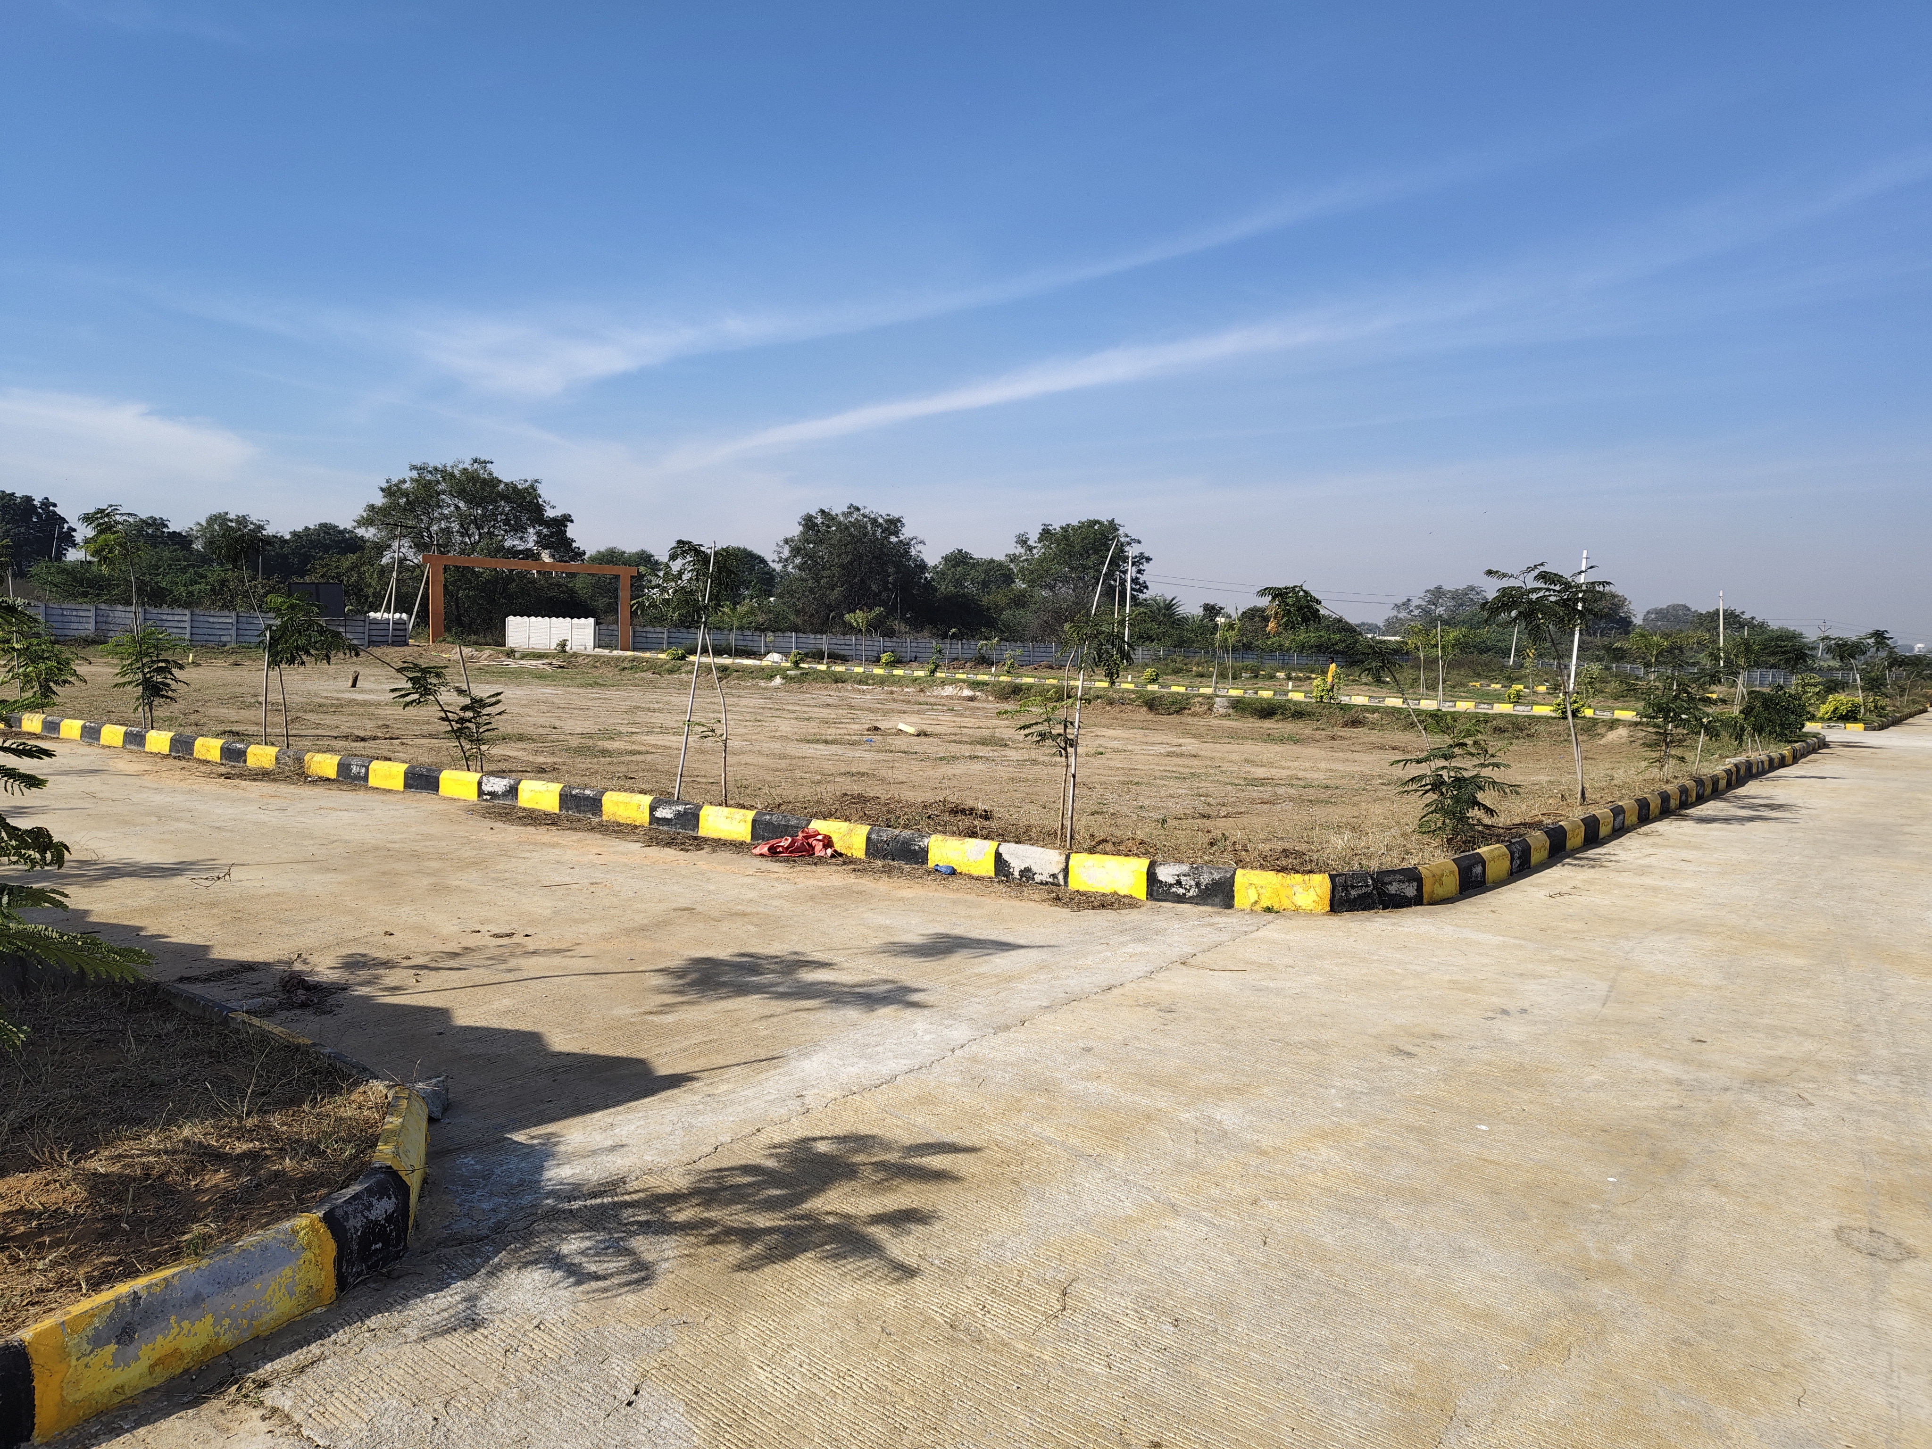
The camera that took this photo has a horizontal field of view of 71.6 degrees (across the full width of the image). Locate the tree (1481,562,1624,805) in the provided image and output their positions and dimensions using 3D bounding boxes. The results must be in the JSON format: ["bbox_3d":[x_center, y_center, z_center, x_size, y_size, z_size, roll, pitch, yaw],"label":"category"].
[{"bbox_3d":[6.164,-0.429,14.100,1.370,2.530,1.300,3,3,24],"label":"tree"}]

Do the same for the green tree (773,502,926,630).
[{"bbox_3d":[-8.050,-10.274,94.000,10.550,10.170,10.020,1,3,-5],"label":"green tree"}]

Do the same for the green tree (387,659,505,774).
[{"bbox_3d":[-5.240,-0.099,13.500,1.100,1.140,0.930,0,3,-21],"label":"green tree"}]

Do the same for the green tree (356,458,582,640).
[{"bbox_3d":[-31.139,-10.932,84.000,13.090,11.430,12.440,0,3,-20],"label":"green tree"}]

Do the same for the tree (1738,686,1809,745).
[{"bbox_3d":[17.361,-0.178,28.800,1.290,1.290,1.230,3,4,31],"label":"tree"}]

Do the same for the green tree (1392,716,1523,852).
[{"bbox_3d":[3.955,0.481,10.800,0.960,1.040,0.960,3,3,20],"label":"green tree"}]

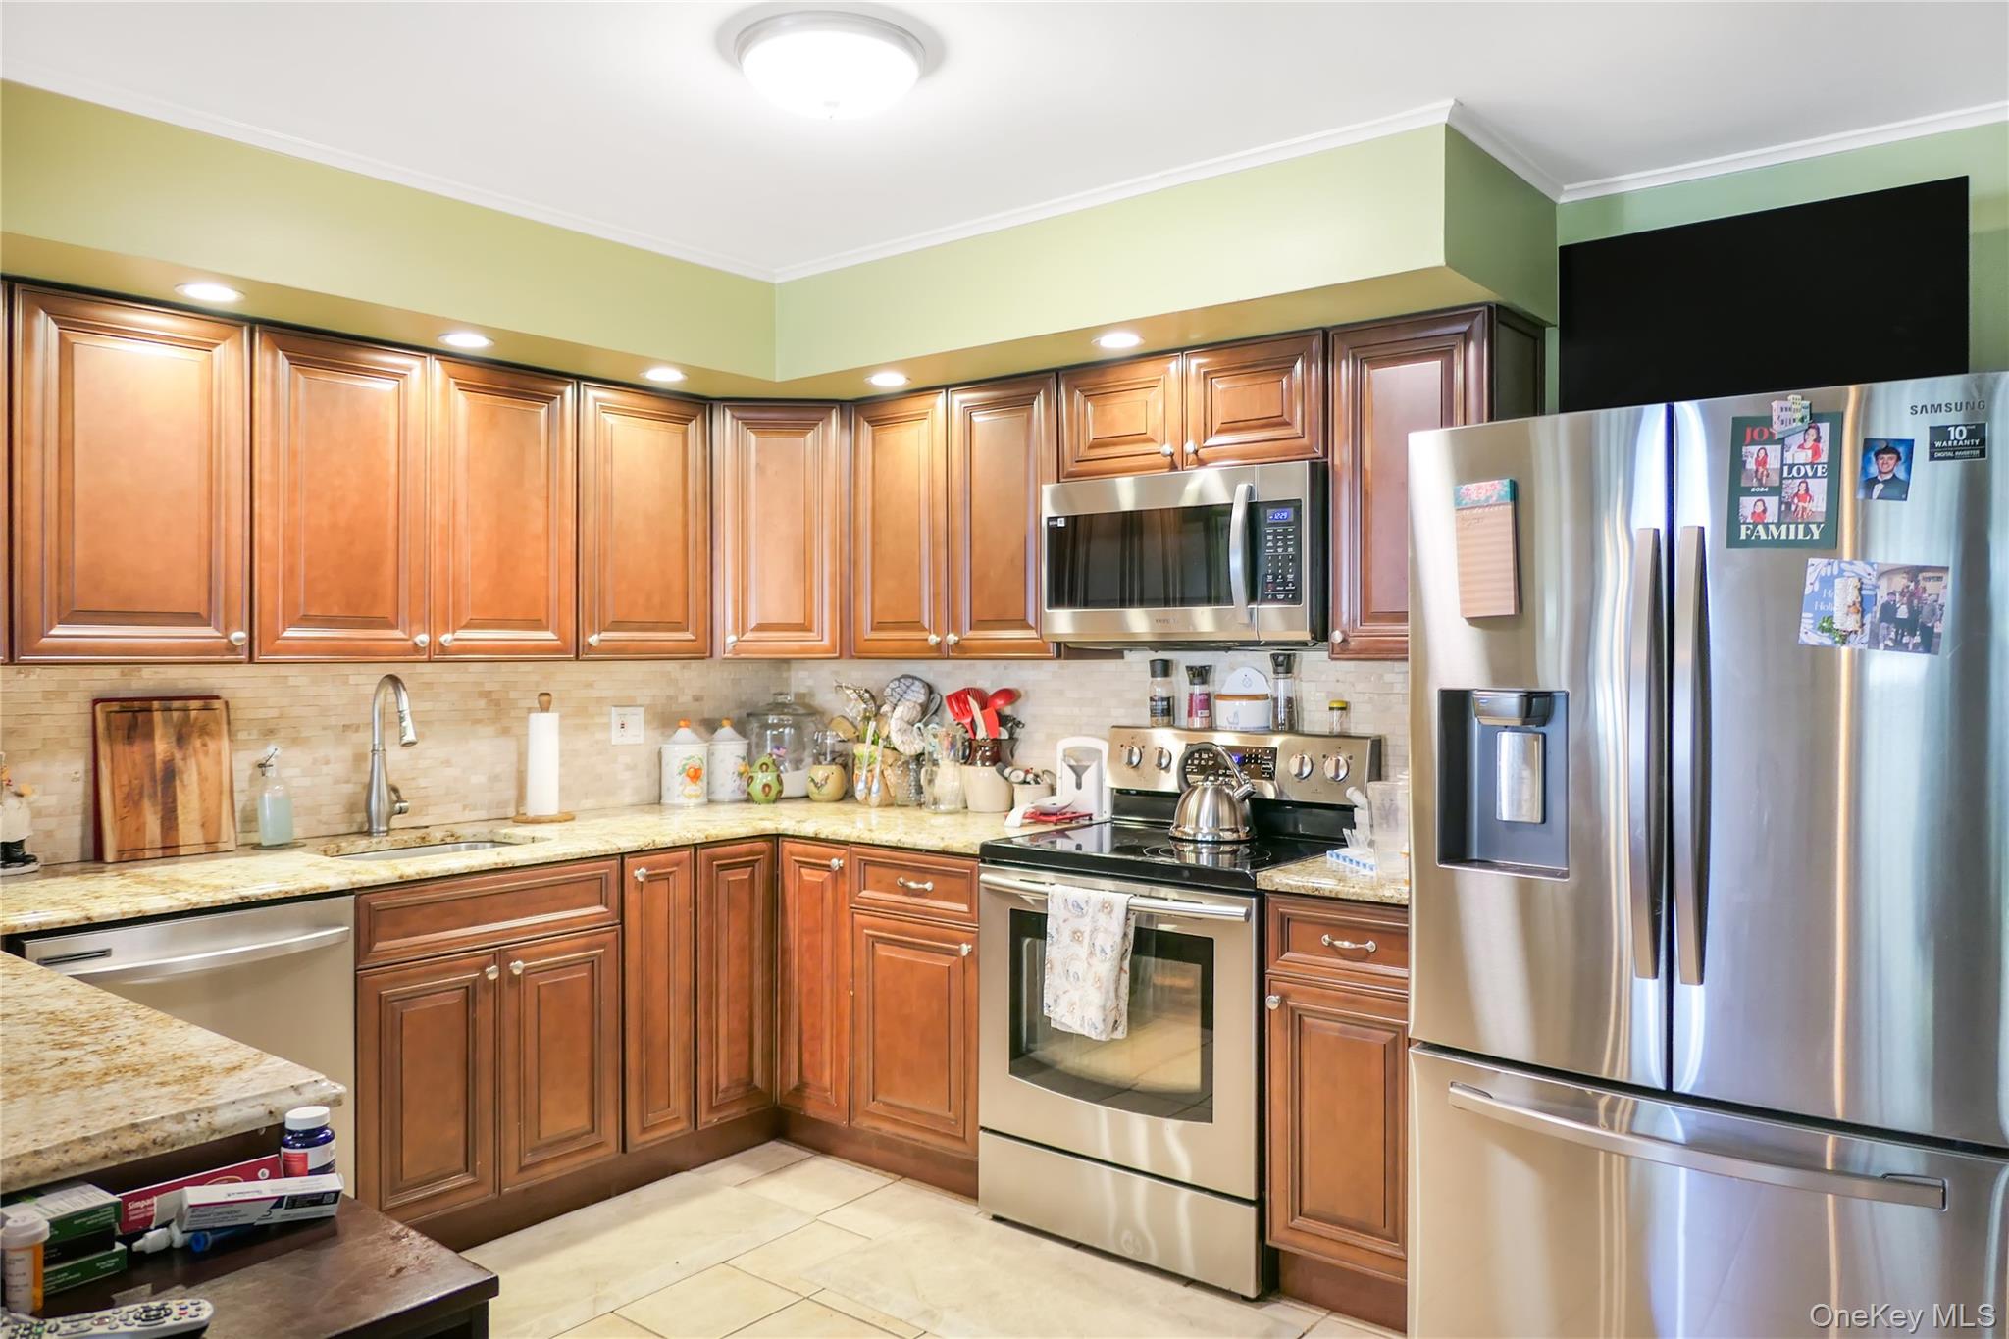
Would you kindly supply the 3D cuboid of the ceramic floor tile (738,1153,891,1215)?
[{"bbox_3d":[-0.495,1.372,3.555,0.304,0.010,0.302,0,1,39],"label":"ceramic floor tile"}]

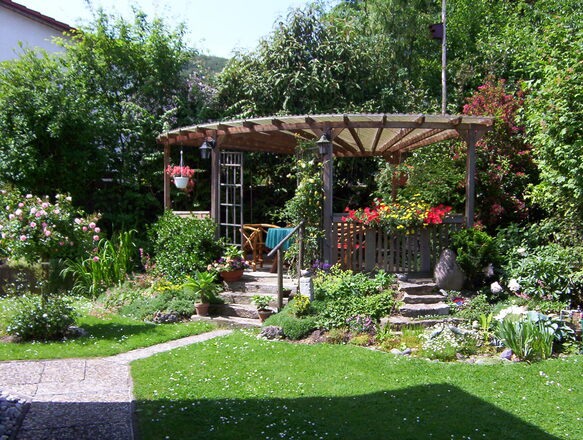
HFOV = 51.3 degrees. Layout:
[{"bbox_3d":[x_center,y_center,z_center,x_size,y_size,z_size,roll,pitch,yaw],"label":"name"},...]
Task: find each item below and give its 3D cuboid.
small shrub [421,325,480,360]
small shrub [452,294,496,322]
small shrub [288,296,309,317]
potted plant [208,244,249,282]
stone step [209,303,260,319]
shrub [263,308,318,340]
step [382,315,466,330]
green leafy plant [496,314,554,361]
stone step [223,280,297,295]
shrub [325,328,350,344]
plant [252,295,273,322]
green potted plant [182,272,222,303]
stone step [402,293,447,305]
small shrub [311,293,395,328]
[{"bbox_3d":[1.871,1.417,7.150,0.700,0.290,0.520,0,4,0],"label":"small shrub"},{"bbox_3d":[2.620,1.267,8.700,0.640,0.380,0.550,0,1,0],"label":"small shrub"},{"bbox_3d":[0.112,1.196,8.500,0.310,0.300,0.300,0,1,0],"label":"small shrub"},{"bbox_3d":[-0.974,0.673,9.400,0.600,0.540,0.540,0,3,0],"label":"potted plant"},{"bbox_3d":[-0.818,1.315,8.720,0.760,0.120,0.400,1,4,20],"label":"stone step"},{"bbox_3d":[-0.013,1.388,8.150,0.750,0.360,0.600,0,1,0],"label":"shrub"},{"bbox_3d":[1.832,1.449,8.500,1.150,0.120,0.380,0,4,-7],"label":"step"},{"bbox_3d":[2.722,1.360,7.100,0.620,0.450,0.460,0,4,0],"label":"green leafy plant"},{"bbox_3d":[-0.503,1.049,9.550,1.100,0.130,0.420,1,4,18],"label":"stone step"},{"bbox_3d":[0.596,1.537,8.050,0.310,0.180,0.280,0,3,0],"label":"shrub"},{"bbox_3d":[-0.410,1.252,8.600,0.280,0.370,0.270,0,3,0],"label":"plant"},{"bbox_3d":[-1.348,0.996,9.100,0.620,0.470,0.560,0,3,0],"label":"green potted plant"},{"bbox_3d":[1.976,1.186,9.030,0.640,0.120,0.360,0,4,0],"label":"stone step"},{"bbox_3d":[0.897,1.288,8.650,1.200,0.450,0.800,0,1,0],"label":"small shrub"}]

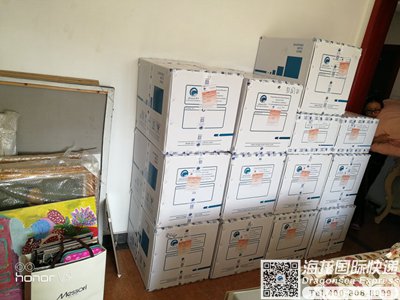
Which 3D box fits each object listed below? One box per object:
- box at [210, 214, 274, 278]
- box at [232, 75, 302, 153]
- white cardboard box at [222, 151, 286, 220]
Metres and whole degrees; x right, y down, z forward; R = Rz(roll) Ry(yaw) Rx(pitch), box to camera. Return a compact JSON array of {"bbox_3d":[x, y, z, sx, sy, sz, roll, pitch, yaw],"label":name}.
[{"bbox_3d":[0.196,0.631,2.602,0.470,0.480,0.605,0,18,-27],"label":"box"},{"bbox_3d":[0.336,-0.299,2.349,0.470,0.480,0.605,0,18,-27],"label":"box"},{"bbox_3d":[0.258,0.165,2.473,0.470,0.480,0.605,0,18,-27],"label":"white cardboard box"}]

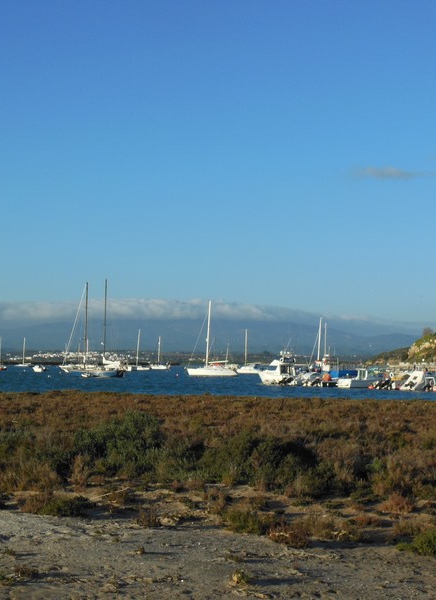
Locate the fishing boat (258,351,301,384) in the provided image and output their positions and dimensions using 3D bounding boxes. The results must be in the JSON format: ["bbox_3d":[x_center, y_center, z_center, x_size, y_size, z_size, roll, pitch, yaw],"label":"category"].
[{"bbox_3d":[7.157,7.507,128.107,2.800,4.000,7.600,2,-4,-35],"label":"fishing boat"}]

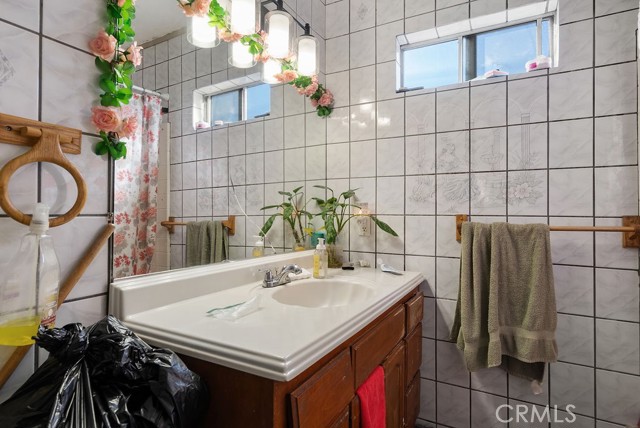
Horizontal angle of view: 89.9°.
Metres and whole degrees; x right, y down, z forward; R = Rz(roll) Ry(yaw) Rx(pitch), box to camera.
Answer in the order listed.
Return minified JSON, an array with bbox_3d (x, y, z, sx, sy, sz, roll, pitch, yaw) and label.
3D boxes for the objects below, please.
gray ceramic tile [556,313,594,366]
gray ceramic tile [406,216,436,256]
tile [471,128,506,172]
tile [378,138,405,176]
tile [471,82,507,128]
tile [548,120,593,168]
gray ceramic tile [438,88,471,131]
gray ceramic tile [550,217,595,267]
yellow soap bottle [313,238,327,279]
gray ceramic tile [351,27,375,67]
[{"bbox_3d":[1.044,0.515,1.334,0.150,0.201,0.010,0,-1,27],"label":"gray ceramic tile"},{"bbox_3d":[0.519,0.113,1.653,0.152,0.204,0.010,0,-1,27],"label":"gray ceramic tile"},{"bbox_3d":[0.779,-0.298,1.483,0.150,0.201,0.010,0,-1,27],"label":"tile"},{"bbox_3d":[0.386,-0.302,1.740,0.152,0.204,0.010,0,0,29],"label":"tile"},{"bbox_3d":[0.800,-0.510,1.519,0.152,0.204,0.010,0,-1,27],"label":"tile"},{"bbox_3d":[1.078,-0.301,1.377,0.152,0.204,0.010,0,-1,27],"label":"tile"},{"bbox_3d":[0.645,-0.501,1.555,0.150,0.201,0.010,0,-1,27],"label":"gray ceramic tile"},{"bbox_3d":[1.075,0.116,1.373,0.152,0.204,0.010,0,-1,27],"label":"gray ceramic tile"},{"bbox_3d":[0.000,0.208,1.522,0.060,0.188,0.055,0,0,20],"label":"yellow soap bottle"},{"bbox_3d":[0.245,-0.929,1.804,0.152,0.204,0.010,0,-1,27],"label":"gray ceramic tile"}]

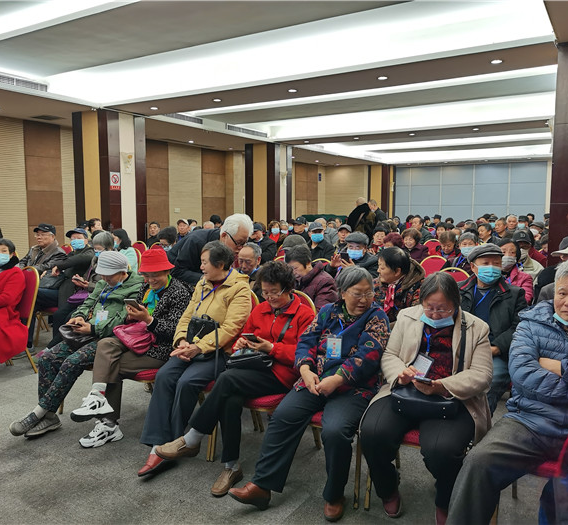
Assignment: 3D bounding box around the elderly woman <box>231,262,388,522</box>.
[{"bbox_3d":[0.201,0.601,2.724,0.600,1.170,0.840,3,6,30],"label":"elderly woman"}]

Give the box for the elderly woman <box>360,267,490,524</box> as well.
[{"bbox_3d":[0.665,0.624,2.540,0.600,1.160,0.720,3,6,27],"label":"elderly woman"}]

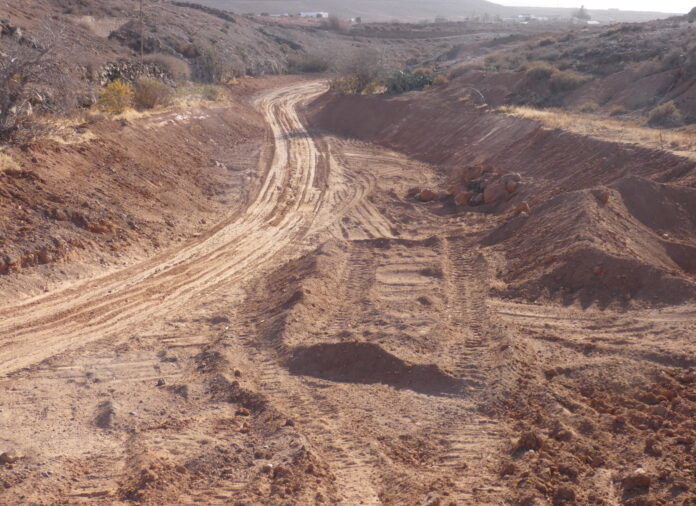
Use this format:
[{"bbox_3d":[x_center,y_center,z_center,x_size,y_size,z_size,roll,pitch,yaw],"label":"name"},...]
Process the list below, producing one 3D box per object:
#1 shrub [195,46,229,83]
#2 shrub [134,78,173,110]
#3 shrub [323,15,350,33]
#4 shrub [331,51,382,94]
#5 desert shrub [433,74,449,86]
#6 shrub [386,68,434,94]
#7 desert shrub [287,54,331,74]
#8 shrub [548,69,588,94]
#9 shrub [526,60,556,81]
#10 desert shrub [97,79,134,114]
[{"bbox_3d":[-9.749,-13.463,56.000,2.430,2.440,2.190,1,17,0],"label":"shrub"},{"bbox_3d":[-9.426,-7.681,38.000,1.840,1.470,1.750,1,17,0],"label":"shrub"},{"bbox_3d":[-2.787,-55.612,190.000,6.780,4.140,6.110,1,17,0],"label":"shrub"},{"bbox_3d":[0.542,-11.510,50.000,3.320,2.670,2.820,1,17,0],"label":"shrub"},{"bbox_3d":[6.370,-11.880,54.000,1.100,0.790,0.990,1,17,0],"label":"desert shrub"},{"bbox_3d":[3.922,-10.936,50.000,3.190,1.580,2.390,1,17,0],"label":"shrub"},{"bbox_3d":[-4.131,-19.713,82.000,4.600,1.990,3.450,1,17,0],"label":"desert shrub"},{"bbox_3d":[11.811,-9.240,42.000,2.140,1.220,1.820,1,17,0],"label":"shrub"},{"bbox_3d":[11.105,-10.474,45.000,1.720,1.090,1.550,1,17,0],"label":"shrub"},{"bbox_3d":[-10.971,-7.385,37.000,1.790,1.610,1.700,1,17,0],"label":"desert shrub"}]

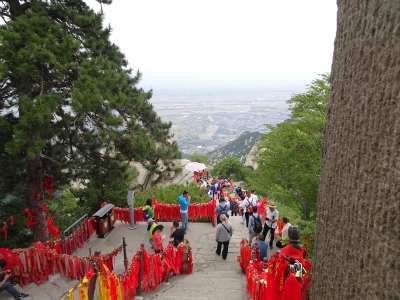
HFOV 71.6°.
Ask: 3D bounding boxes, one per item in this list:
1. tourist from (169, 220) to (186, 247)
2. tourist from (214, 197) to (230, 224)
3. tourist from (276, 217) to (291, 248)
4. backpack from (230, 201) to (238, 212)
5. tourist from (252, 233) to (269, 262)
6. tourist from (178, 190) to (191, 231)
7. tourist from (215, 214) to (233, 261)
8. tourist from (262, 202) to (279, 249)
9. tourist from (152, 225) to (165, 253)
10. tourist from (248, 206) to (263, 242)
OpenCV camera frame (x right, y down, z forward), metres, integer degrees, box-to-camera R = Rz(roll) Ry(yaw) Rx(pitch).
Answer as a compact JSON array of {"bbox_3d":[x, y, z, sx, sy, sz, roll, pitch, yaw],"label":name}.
[{"bbox_3d":[-0.699,2.888,8.424,0.550,1.630,0.420,-6,16,-21],"label":"tourist"},{"bbox_3d":[0.845,2.498,10.409,0.550,1.650,0.400,0,15,0],"label":"tourist"},{"bbox_3d":[2.811,2.834,9.392,0.600,1.170,0.500,7,16,24],"label":"tourist"},{"bbox_3d":[1.602,2.599,12.800,0.360,0.500,0.250,0,15,0],"label":"backpack"},{"bbox_3d":[1.695,3.038,7.705,0.500,1.620,0.420,-10,18,-34],"label":"tourist"},{"bbox_3d":[-0.608,2.387,10.878,0.500,1.690,0.450,2,15,7],"label":"tourist"},{"bbox_3d":[0.720,2.775,8.761,0.520,1.620,0.360,1,15,5],"label":"tourist"},{"bbox_3d":[2.369,2.569,9.317,0.520,1.720,0.480,1,15,3],"label":"tourist"},{"bbox_3d":[-1.242,2.951,8.298,0.450,1.570,0.450,-4,15,-15],"label":"tourist"},{"bbox_3d":[1.909,2.653,9.453,0.470,1.570,0.420,-5,15,-19],"label":"tourist"}]

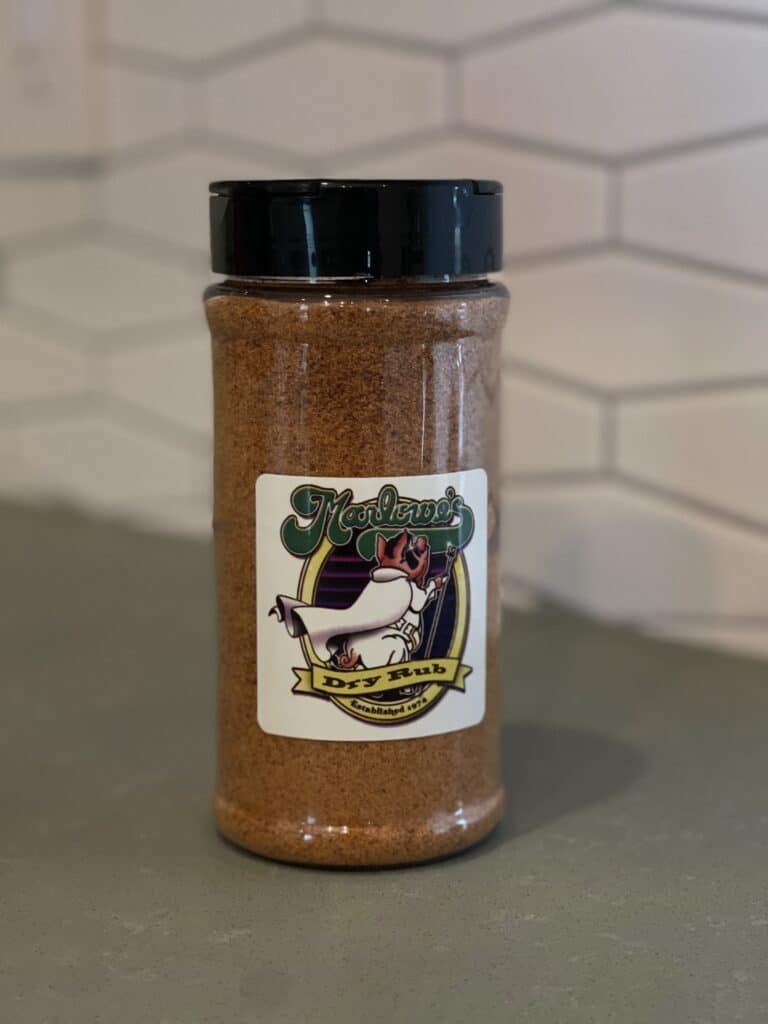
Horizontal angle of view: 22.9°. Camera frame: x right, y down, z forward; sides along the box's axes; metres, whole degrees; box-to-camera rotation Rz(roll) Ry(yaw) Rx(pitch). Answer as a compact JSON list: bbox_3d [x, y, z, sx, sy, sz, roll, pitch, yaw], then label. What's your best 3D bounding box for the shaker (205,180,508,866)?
[{"bbox_3d":[-0.006,0.000,0.454,0.071,0.156,0.071,-2,10,-10],"label":"shaker"}]

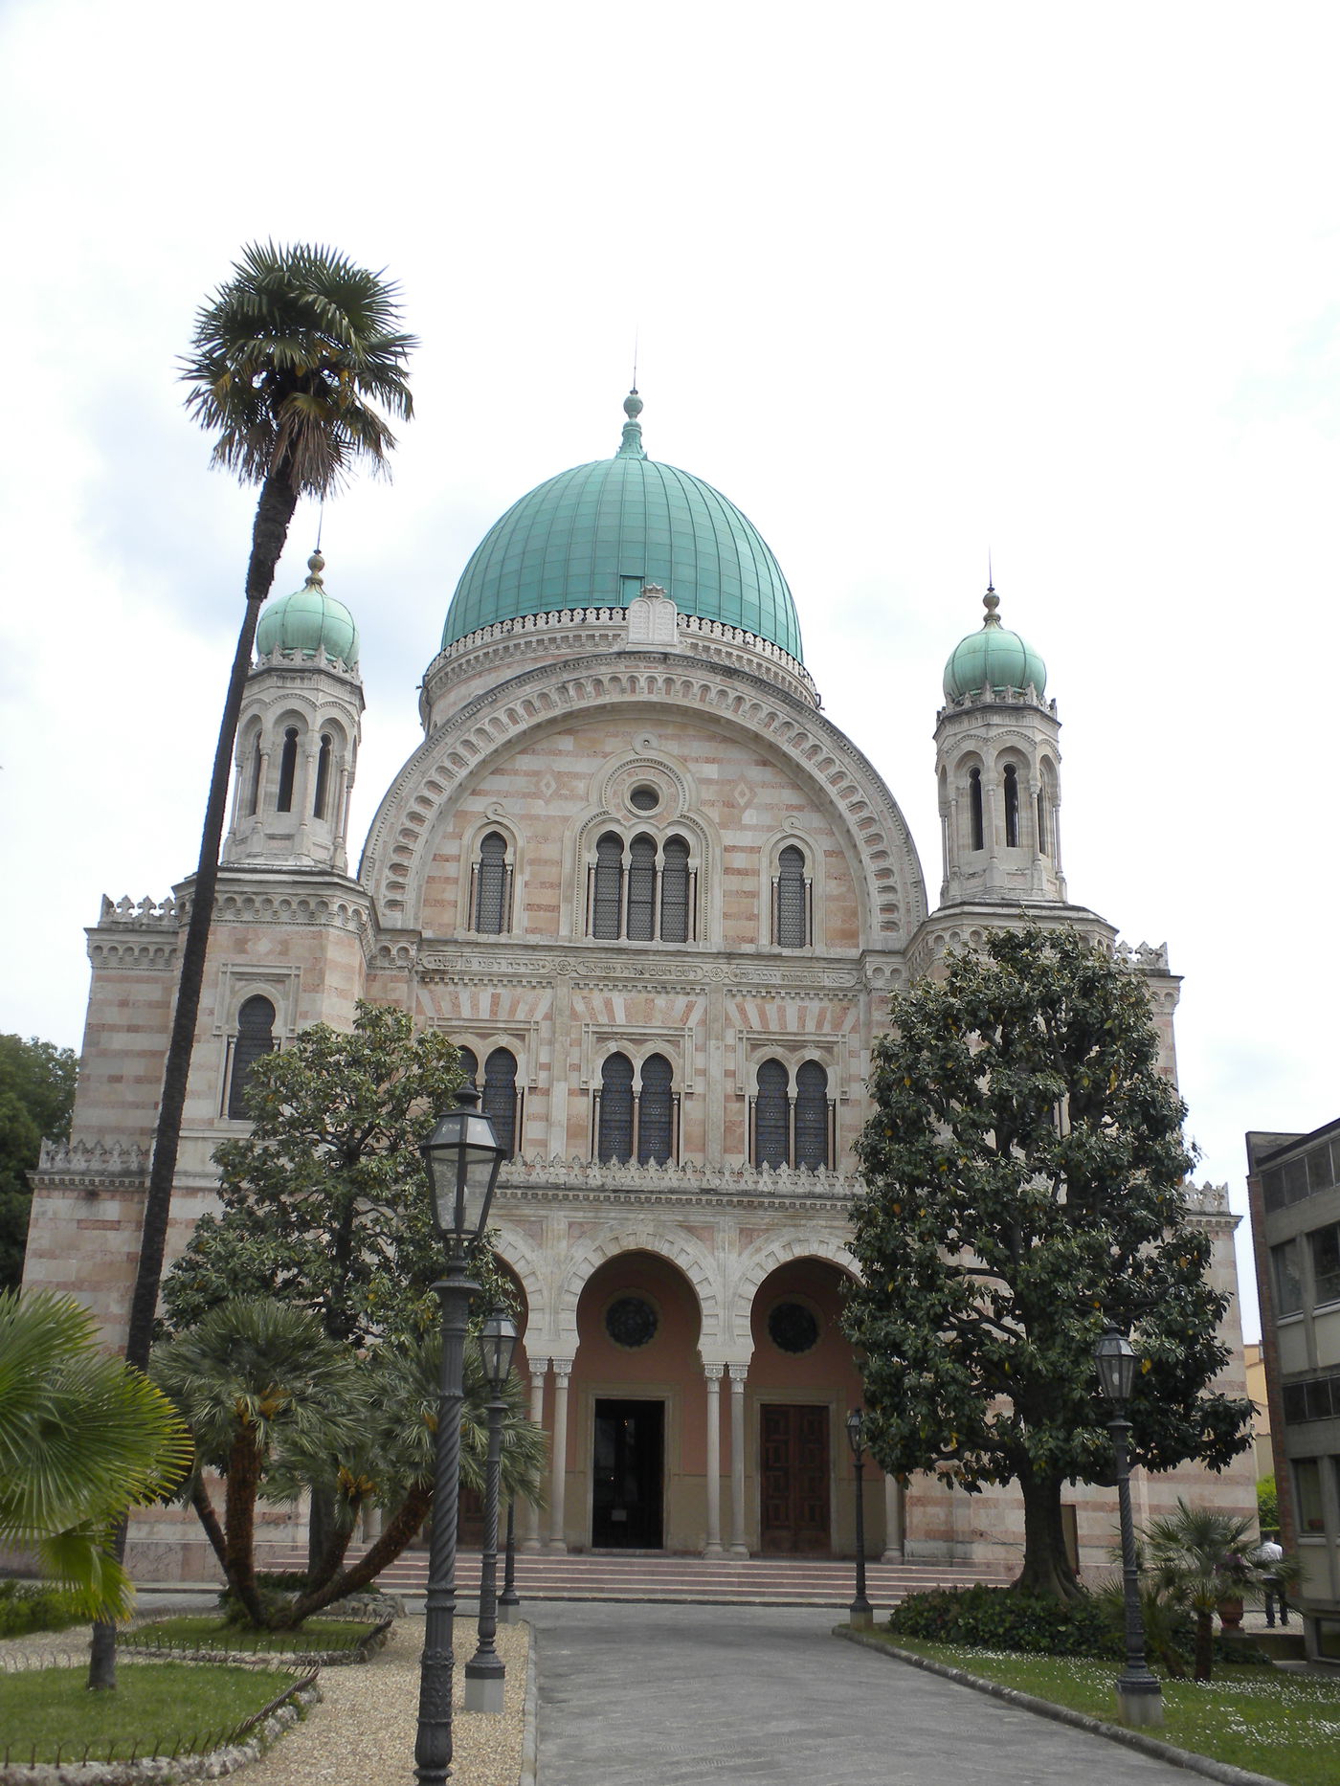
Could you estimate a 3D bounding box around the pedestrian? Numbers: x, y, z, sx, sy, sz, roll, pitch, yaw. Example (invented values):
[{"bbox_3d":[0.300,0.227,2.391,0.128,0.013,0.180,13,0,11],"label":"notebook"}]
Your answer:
[{"bbox_3d":[11.547,13.143,36.553,0.520,1.650,0.340,-2,-18,11],"label":"pedestrian"}]

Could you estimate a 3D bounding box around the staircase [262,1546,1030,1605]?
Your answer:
[{"bbox_3d":[-0.740,14.267,39.685,15.461,0.900,1.800,2,-19,-3],"label":"staircase"}]

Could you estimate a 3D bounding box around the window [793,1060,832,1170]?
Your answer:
[{"bbox_3d":[3.352,5.290,44.875,0.857,2.633,0.300,3,-18,-3],"label":"window"}]

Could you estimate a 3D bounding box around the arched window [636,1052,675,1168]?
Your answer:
[{"bbox_3d":[-0.346,5.370,47.360,0.916,2.750,0.300,2,-20,-3],"label":"arched window"}]

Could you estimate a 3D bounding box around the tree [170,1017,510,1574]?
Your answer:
[{"bbox_3d":[-6.565,8.000,39.511,7.100,11.763,6.800,2,-20,-3],"label":"tree"}]

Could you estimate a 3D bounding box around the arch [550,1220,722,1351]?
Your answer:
[{"bbox_3d":[-0.734,8.746,42.437,3.650,2.740,0.600,3,-18,-3],"label":"arch"}]

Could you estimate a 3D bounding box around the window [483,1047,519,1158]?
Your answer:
[{"bbox_3d":[-4.018,5.039,45.508,0.795,2.775,0.300,2,-19,-3],"label":"window"}]

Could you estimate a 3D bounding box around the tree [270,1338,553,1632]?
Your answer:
[{"bbox_3d":[-3.834,8.484,27.539,3.925,3.841,3.400,2,-19,-3],"label":"tree"}]

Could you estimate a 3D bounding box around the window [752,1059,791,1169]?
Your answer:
[{"bbox_3d":[2.501,5.492,47.522,0.940,2.759,0.300,2,-20,-3],"label":"window"}]

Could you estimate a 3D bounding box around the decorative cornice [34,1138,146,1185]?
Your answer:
[{"bbox_3d":[-12.789,5.982,42.376,2.350,0.880,0.700,3,-18,-3],"label":"decorative cornice"}]

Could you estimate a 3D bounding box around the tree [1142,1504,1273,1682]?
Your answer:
[{"bbox_3d":[6.398,8.421,23.038,1.700,1.976,1.700,2,-20,-3],"label":"tree"}]

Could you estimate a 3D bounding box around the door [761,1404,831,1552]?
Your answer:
[{"bbox_3d":[2.889,13.464,43.914,1.614,3.265,0.200,2,-19,-3],"label":"door"}]

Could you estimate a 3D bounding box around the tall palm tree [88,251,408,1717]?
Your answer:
[{"bbox_3d":[-4.916,-0.168,21.026,3.000,16.425,3.000,2,-20,-3],"label":"tall palm tree"}]

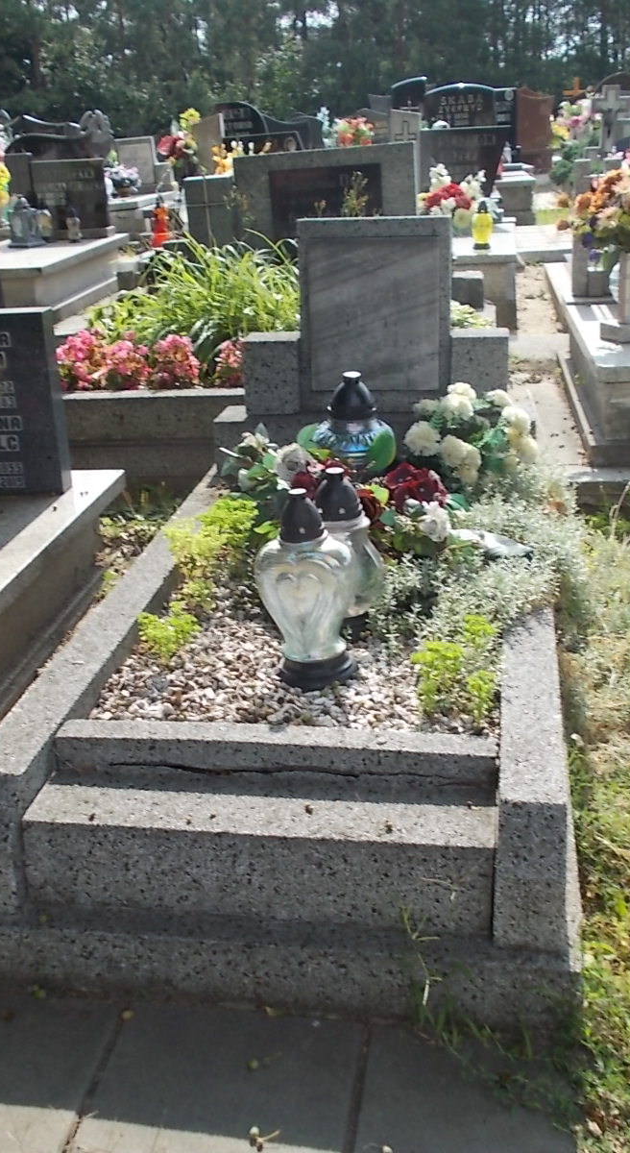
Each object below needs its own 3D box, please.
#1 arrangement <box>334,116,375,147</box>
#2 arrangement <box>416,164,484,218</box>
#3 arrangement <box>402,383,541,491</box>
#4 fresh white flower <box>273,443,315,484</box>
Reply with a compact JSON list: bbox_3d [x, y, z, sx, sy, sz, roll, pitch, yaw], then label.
[{"bbox_3d":[0.287,-3.249,8.500,0.310,0.280,0.270,1,21,10],"label":"arrangement"},{"bbox_3d":[0.926,-2.659,7.950,0.450,0.360,0.380,2,23,10],"label":"arrangement"},{"bbox_3d":[0.387,-0.330,2.849,0.330,0.280,0.290,1,21,10],"label":"arrangement"},{"bbox_3d":[-0.049,-0.264,2.712,0.100,0.095,0.095,1,21,10],"label":"fresh white flower"}]

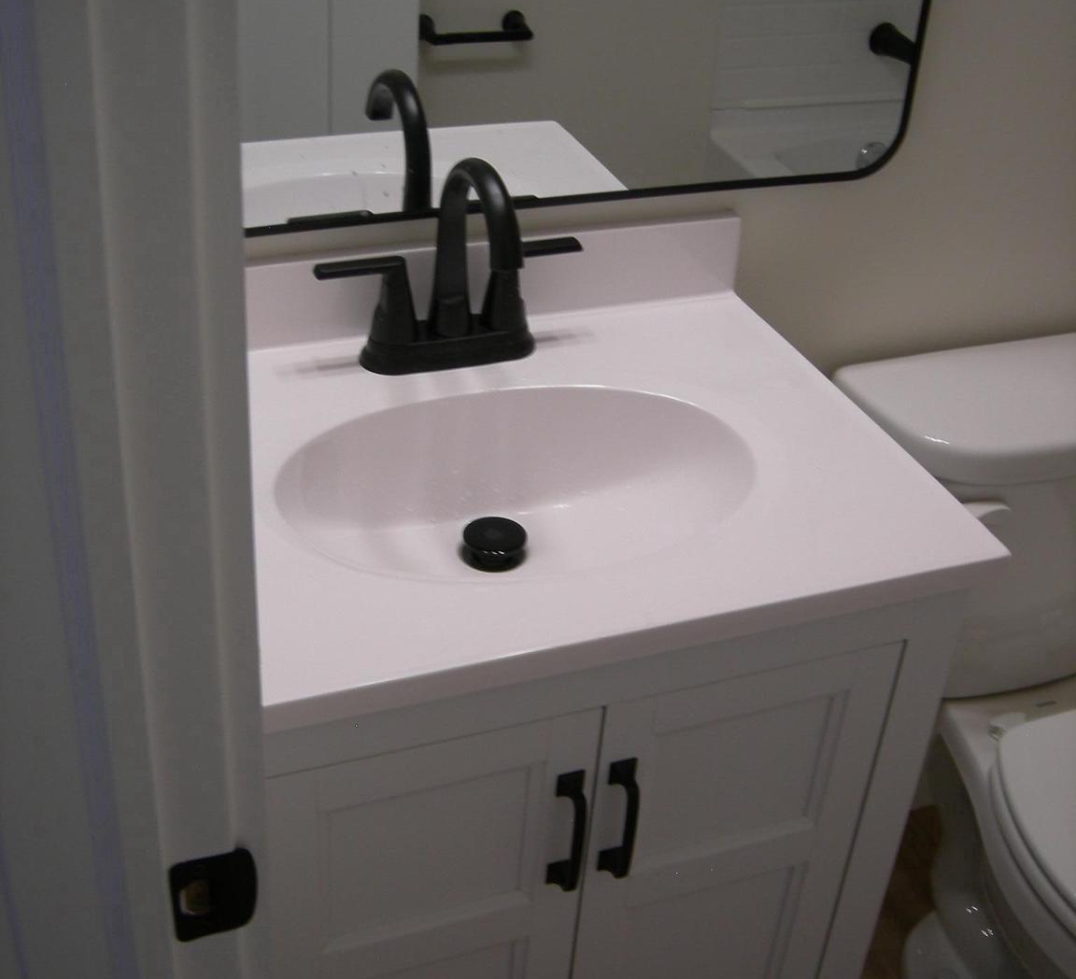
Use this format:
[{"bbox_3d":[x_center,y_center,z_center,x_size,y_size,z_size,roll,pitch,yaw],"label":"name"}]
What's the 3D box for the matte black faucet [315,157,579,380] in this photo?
[{"bbox_3d":[-0.052,-0.174,1.217,0.240,0.202,0.170,-9,36,-20],"label":"matte black faucet"}]

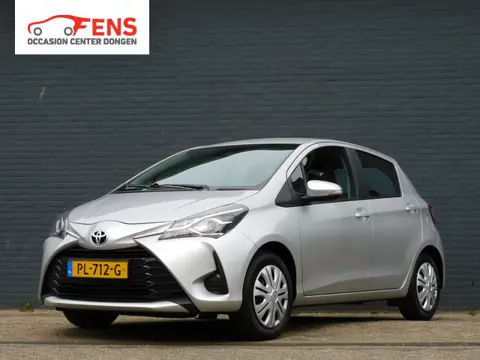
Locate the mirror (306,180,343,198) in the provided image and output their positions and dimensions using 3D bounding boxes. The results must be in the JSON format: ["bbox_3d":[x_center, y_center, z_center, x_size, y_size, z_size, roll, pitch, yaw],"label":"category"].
[{"bbox_3d":[0.606,0.068,7.862,0.240,0.140,0.170,-2,-4,34],"label":"mirror"}]

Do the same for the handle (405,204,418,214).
[{"bbox_3d":[1.417,0.251,9.188,0.055,0.065,0.220,-2,-4,34],"label":"handle"}]

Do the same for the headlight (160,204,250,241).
[{"bbox_3d":[-0.224,0.277,7.210,0.360,0.240,0.530,-2,-4,34],"label":"headlight"}]

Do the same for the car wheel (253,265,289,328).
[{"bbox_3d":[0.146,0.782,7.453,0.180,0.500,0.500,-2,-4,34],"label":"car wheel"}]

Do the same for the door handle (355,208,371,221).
[{"bbox_3d":[0.940,0.271,8.482,0.055,0.065,0.220,-2,-4,34],"label":"door handle"}]

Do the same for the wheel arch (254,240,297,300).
[{"bbox_3d":[0.176,0.626,7.442,0.170,0.430,0.640,-2,-4,34],"label":"wheel arch"}]

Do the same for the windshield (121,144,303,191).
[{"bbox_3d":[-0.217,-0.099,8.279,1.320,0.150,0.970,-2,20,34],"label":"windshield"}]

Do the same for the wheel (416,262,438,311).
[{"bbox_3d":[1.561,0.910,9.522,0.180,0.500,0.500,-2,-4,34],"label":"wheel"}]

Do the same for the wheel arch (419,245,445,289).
[{"bbox_3d":[1.576,0.759,9.497,0.170,0.420,0.640,-2,-4,34],"label":"wheel arch"}]

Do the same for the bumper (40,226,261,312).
[{"bbox_3d":[-0.750,0.609,7.472,1.690,0.520,0.640,-2,-4,34],"label":"bumper"}]

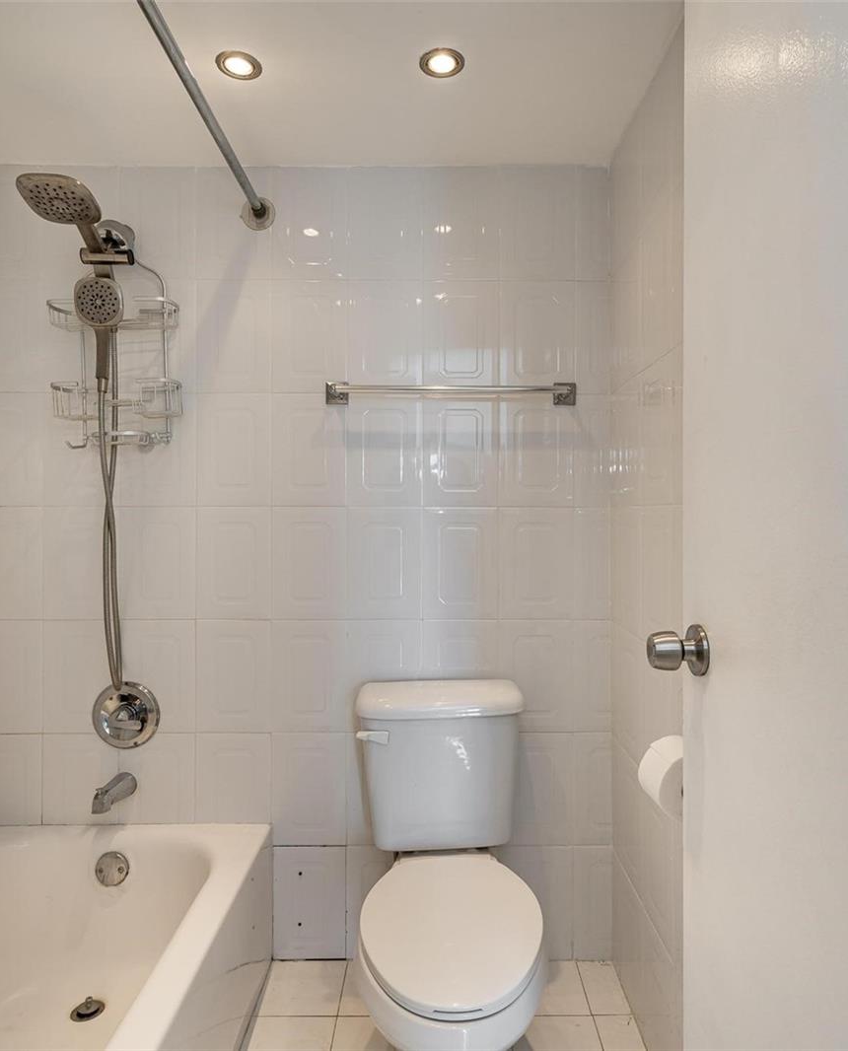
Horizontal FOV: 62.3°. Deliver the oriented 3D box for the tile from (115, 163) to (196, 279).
[{"bbox_3d":[-0.711,-0.803,1.868,0.201,0.301,0.010,0,0,0],"label":"tile"}]

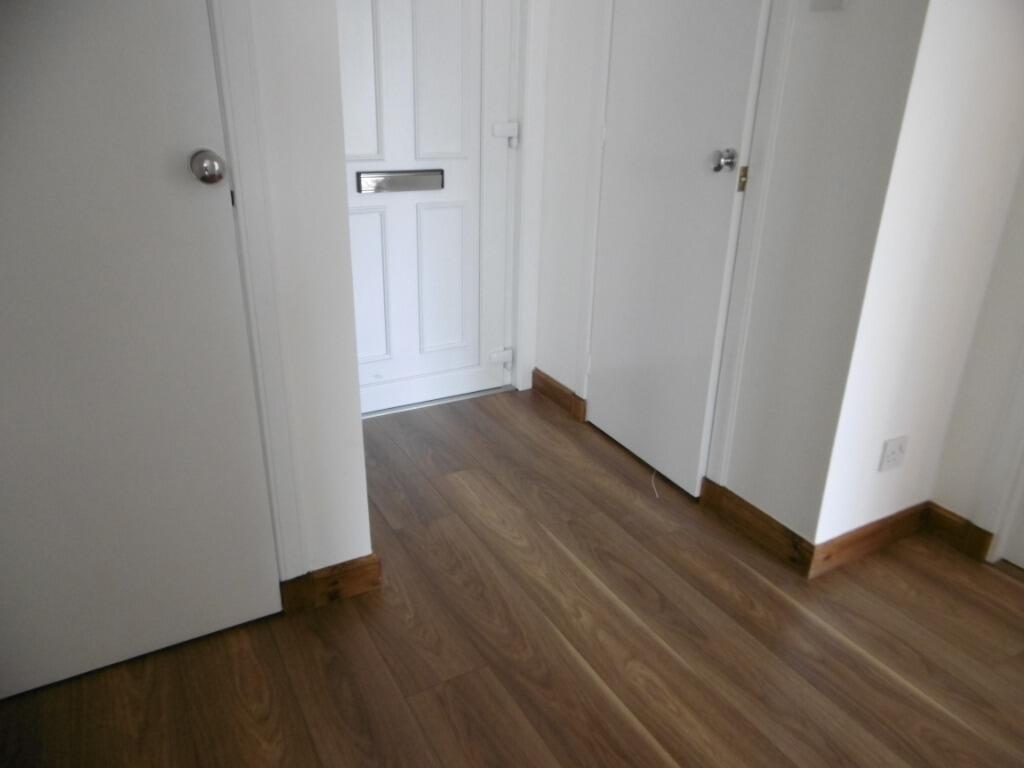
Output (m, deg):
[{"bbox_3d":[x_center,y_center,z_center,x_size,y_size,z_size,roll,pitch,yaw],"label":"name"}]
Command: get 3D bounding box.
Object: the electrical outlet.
[{"bbox_3d":[0.984,0.179,1.835,0.086,0.086,0.010,-11,25,-27],"label":"electrical outlet"}]

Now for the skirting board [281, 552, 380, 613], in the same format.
[{"bbox_3d":[-0.429,0.476,1.695,0.228,0.090,0.020,-11,25,-27],"label":"skirting board"}]

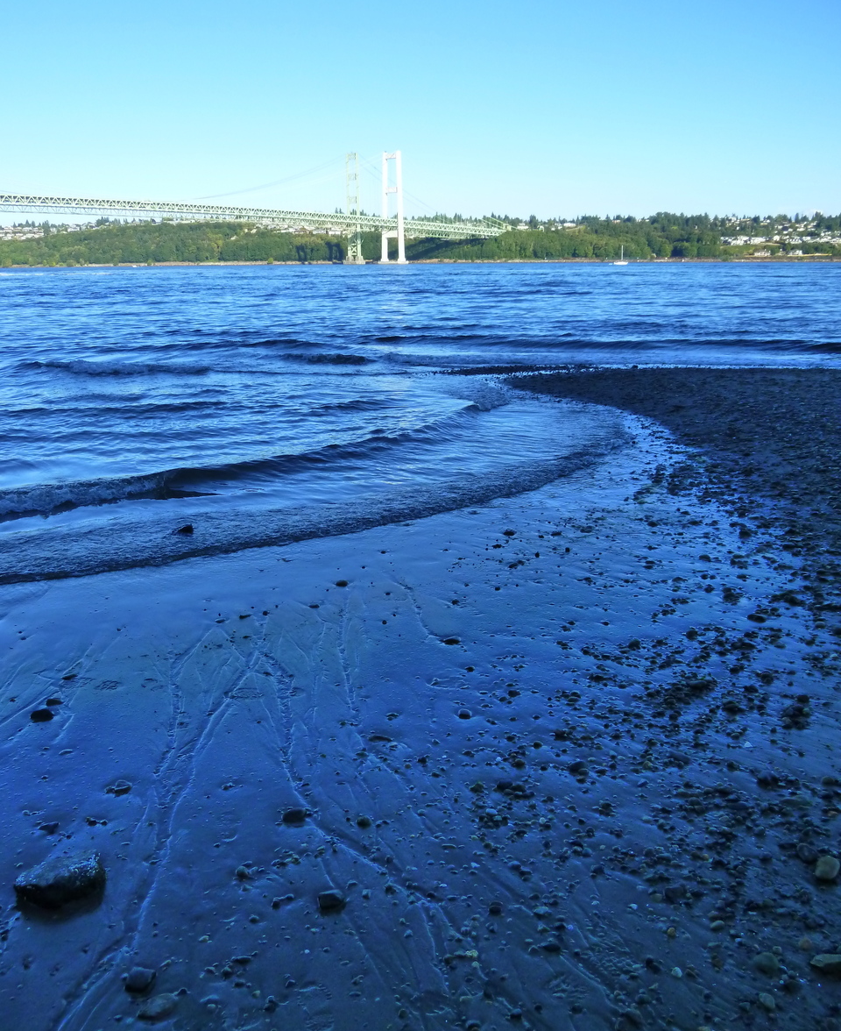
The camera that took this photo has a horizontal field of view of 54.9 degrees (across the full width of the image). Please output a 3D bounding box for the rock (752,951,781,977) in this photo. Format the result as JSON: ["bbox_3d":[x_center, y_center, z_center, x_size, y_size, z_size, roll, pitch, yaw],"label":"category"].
[{"bbox_3d":[0.814,1.052,1.905,0.058,0.032,0.046,3,16,14],"label":"rock"}]

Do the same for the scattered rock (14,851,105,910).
[{"bbox_3d":[-0.969,0.979,2.184,0.222,0.088,0.138,-5,16,-15],"label":"scattered rock"}]

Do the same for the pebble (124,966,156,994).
[{"bbox_3d":[-0.653,1.083,1.893,0.066,0.030,0.055,-4,16,-10],"label":"pebble"}]

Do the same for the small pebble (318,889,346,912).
[{"bbox_3d":[-0.235,1.008,2.128,0.071,0.035,0.048,-2,15,-5],"label":"small pebble"}]

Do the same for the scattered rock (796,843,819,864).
[{"bbox_3d":[1.082,0.943,2.264,0.035,0.042,0.054,-14,20,-38],"label":"scattered rock"}]

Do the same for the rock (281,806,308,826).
[{"bbox_3d":[-0.386,0.916,2.478,0.077,0.032,0.054,-3,16,-8],"label":"rock"}]

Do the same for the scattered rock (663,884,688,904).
[{"bbox_3d":[0.670,0.992,2.124,0.055,0.035,0.041,-2,15,-5],"label":"scattered rock"}]

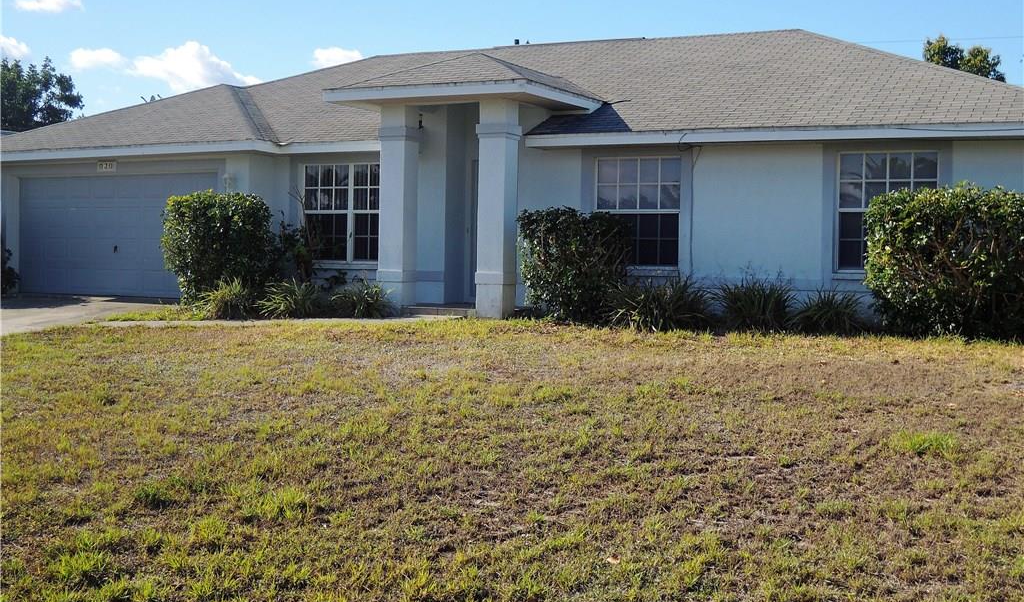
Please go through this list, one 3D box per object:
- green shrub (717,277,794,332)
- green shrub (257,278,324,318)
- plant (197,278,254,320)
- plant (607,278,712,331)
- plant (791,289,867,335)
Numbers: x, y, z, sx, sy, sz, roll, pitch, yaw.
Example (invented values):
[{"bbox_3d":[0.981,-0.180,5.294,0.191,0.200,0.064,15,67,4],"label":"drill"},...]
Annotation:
[{"bbox_3d":[3.264,0.039,17.842,0.993,0.708,0.920,2,2,27],"label":"green shrub"},{"bbox_3d":[-3.298,-0.029,19.734,0.930,0.579,0.861,1,2,0],"label":"green shrub"},{"bbox_3d":[-4.205,-0.043,19.536,0.809,0.604,0.749,1,2,0],"label":"plant"},{"bbox_3d":[2.043,0.040,18.312,1.441,0.725,1.010,2,2,27],"label":"plant"},{"bbox_3d":[4.133,0.142,17.327,0.915,0.584,0.848,2,2,27],"label":"plant"}]

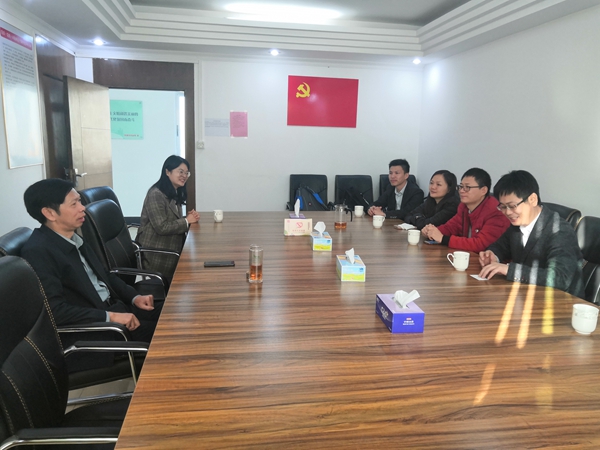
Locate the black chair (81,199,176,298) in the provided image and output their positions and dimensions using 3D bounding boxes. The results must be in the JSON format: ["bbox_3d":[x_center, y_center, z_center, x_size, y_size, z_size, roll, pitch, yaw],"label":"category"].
[{"bbox_3d":[-0.957,0.364,2.907,0.630,1.020,0.570,3,11,6],"label":"black chair"}]

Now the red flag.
[{"bbox_3d":[0.290,-1.522,5.822,0.884,0.594,0.020,0,10,-10],"label":"red flag"}]

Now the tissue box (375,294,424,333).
[{"bbox_3d":[0.375,0.333,1.770,0.116,0.076,0.197,0,11,-8],"label":"tissue box"}]

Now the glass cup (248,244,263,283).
[{"bbox_3d":[-0.205,0.188,2.209,0.066,0.165,0.066,2,11,0],"label":"glass cup"}]

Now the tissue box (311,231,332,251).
[{"bbox_3d":[0.136,0.107,3.017,0.115,0.077,0.210,1,10,-4],"label":"tissue box"}]

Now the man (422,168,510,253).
[{"bbox_3d":[1.197,0.235,3.305,0.740,1.240,0.580,-4,12,-25],"label":"man"}]

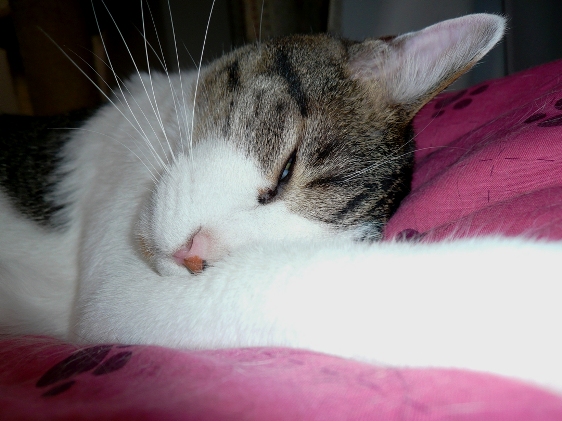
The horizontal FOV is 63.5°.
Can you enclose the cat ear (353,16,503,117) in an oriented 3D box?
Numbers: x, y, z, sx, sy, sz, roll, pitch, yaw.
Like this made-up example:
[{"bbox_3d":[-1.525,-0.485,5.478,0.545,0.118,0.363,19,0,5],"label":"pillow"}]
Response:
[{"bbox_3d":[0.072,-0.070,0.220,0.070,0.035,0.023,-21,-13,-6],"label":"cat ear"}]

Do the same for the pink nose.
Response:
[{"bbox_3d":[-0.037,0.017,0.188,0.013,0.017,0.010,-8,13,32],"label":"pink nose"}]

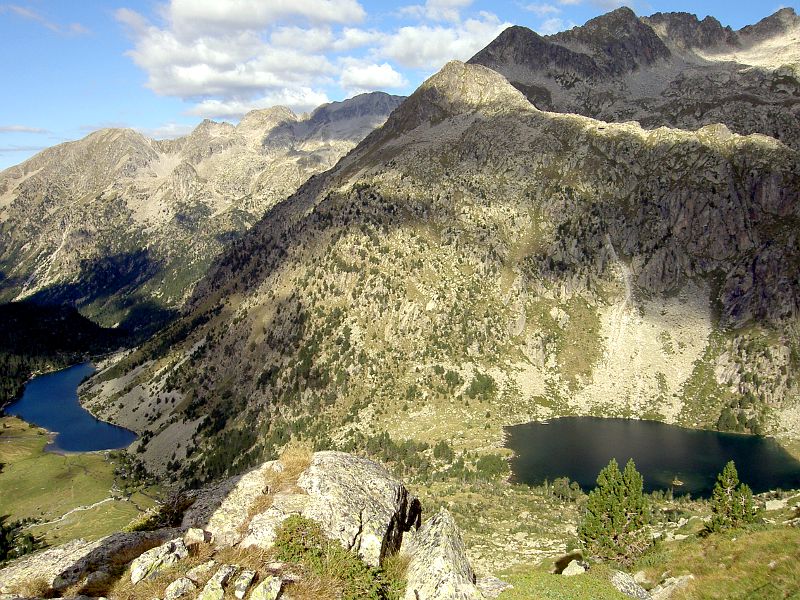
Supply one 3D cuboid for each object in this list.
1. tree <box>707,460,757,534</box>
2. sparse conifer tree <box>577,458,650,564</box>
[{"bbox_3d":[16.291,9.494,38.207,2.480,3.550,2.400,0,9,0],"label":"tree"},{"bbox_3d":[8.189,7.930,29.663,2.660,4.090,2.580,0,9,0],"label":"sparse conifer tree"}]

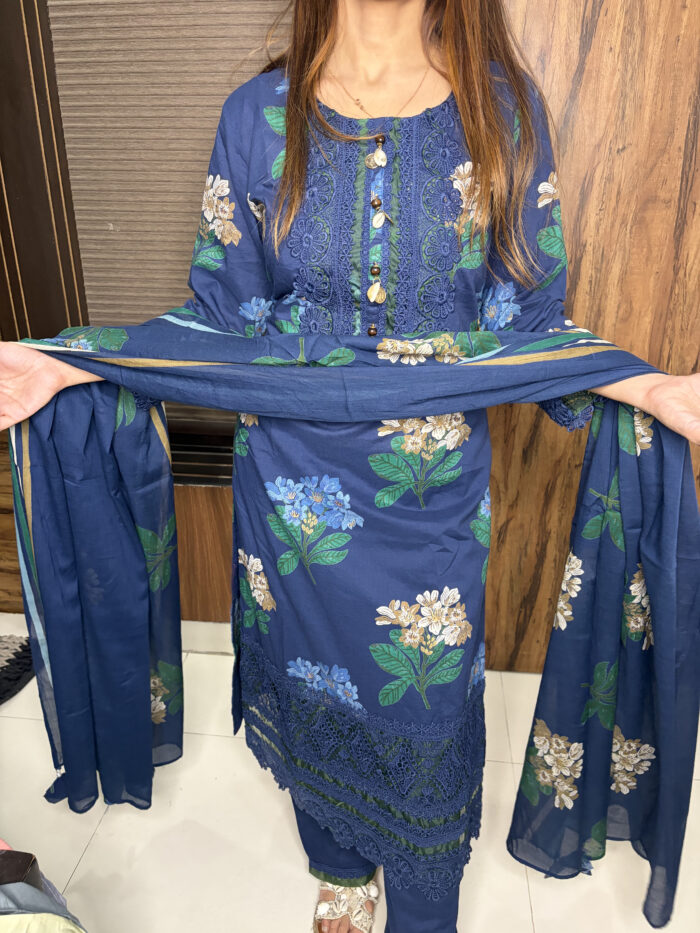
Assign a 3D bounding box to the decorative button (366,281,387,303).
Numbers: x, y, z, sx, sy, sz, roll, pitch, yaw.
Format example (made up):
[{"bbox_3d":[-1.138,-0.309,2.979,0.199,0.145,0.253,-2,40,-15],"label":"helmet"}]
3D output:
[{"bbox_3d":[0.030,-0.199,0.795,0.022,0.025,0.010,1,23,2],"label":"decorative button"}]

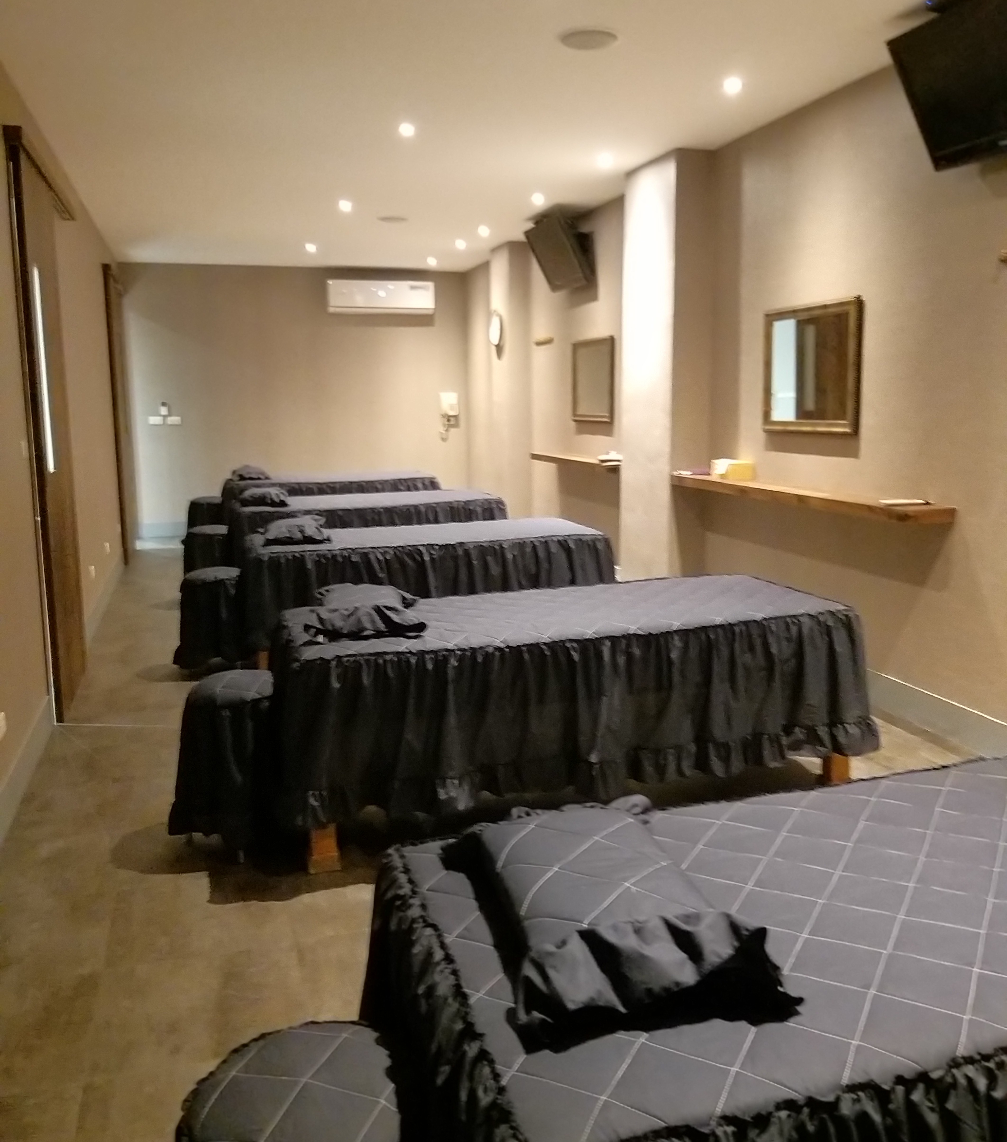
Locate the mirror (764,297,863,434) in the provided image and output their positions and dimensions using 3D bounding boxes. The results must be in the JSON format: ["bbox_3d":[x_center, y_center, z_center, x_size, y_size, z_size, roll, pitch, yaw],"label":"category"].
[{"bbox_3d":[1.405,-0.922,4.630,0.042,0.570,0.700,-3,10,-16],"label":"mirror"}]

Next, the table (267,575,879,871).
[{"bbox_3d":[0.194,0.367,3.337,1.834,0.500,0.766,-4,10,-16],"label":"table"}]

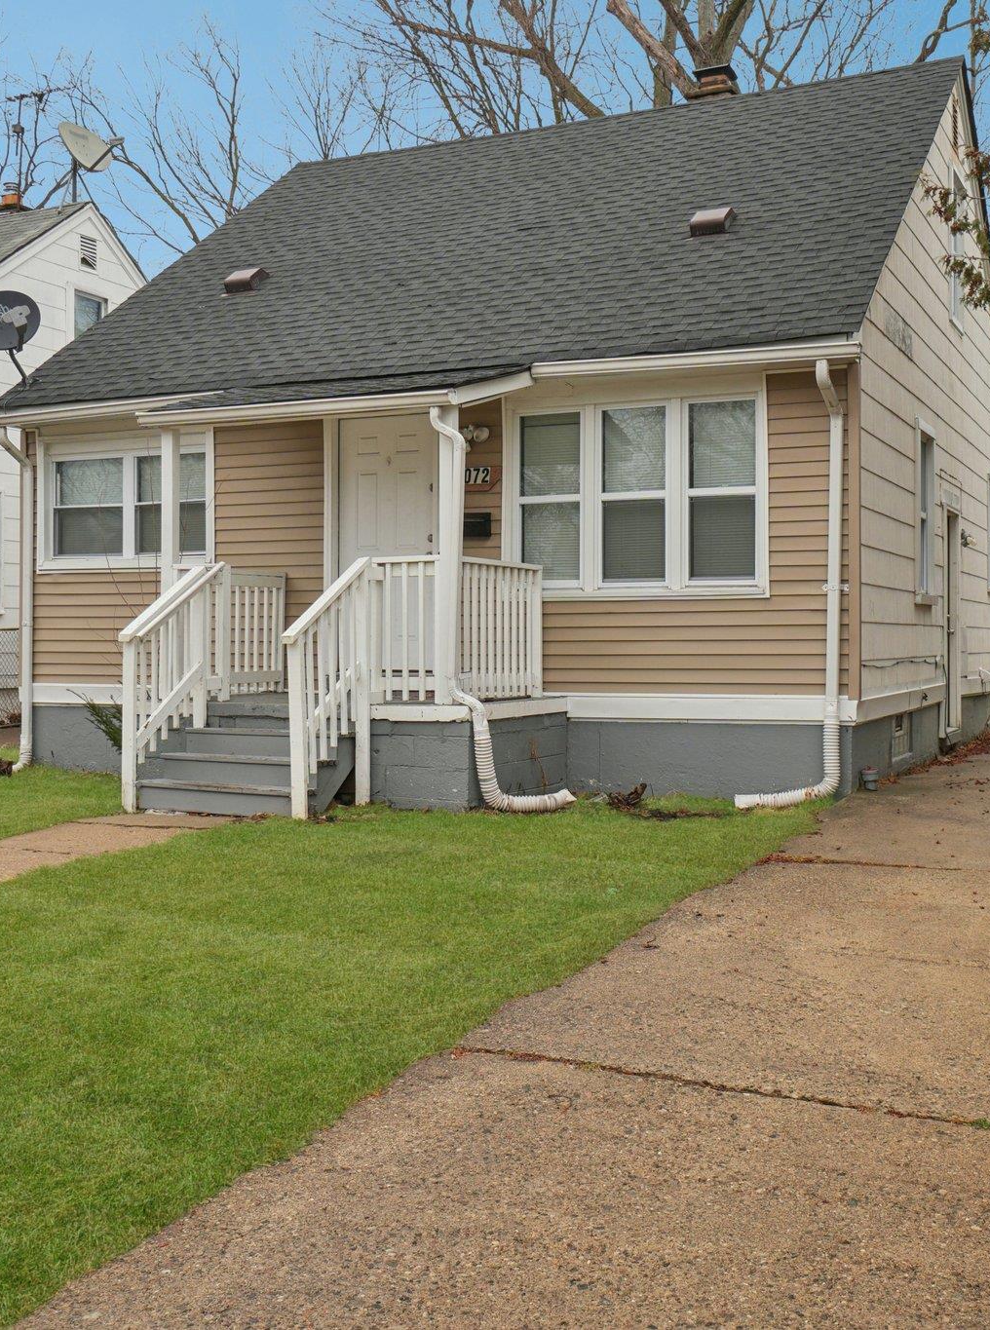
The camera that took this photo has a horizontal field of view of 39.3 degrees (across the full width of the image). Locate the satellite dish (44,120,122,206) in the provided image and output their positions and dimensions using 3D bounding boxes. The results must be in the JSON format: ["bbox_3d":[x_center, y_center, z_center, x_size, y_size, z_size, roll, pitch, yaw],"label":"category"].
[{"bbox_3d":[-5.129,-6.260,17.300,0.750,1.030,0.780,1,1,36],"label":"satellite dish"}]

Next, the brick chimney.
[{"bbox_3d":[2.304,-5.897,14.550,0.450,0.550,0.430,0,1,27],"label":"brick chimney"}]

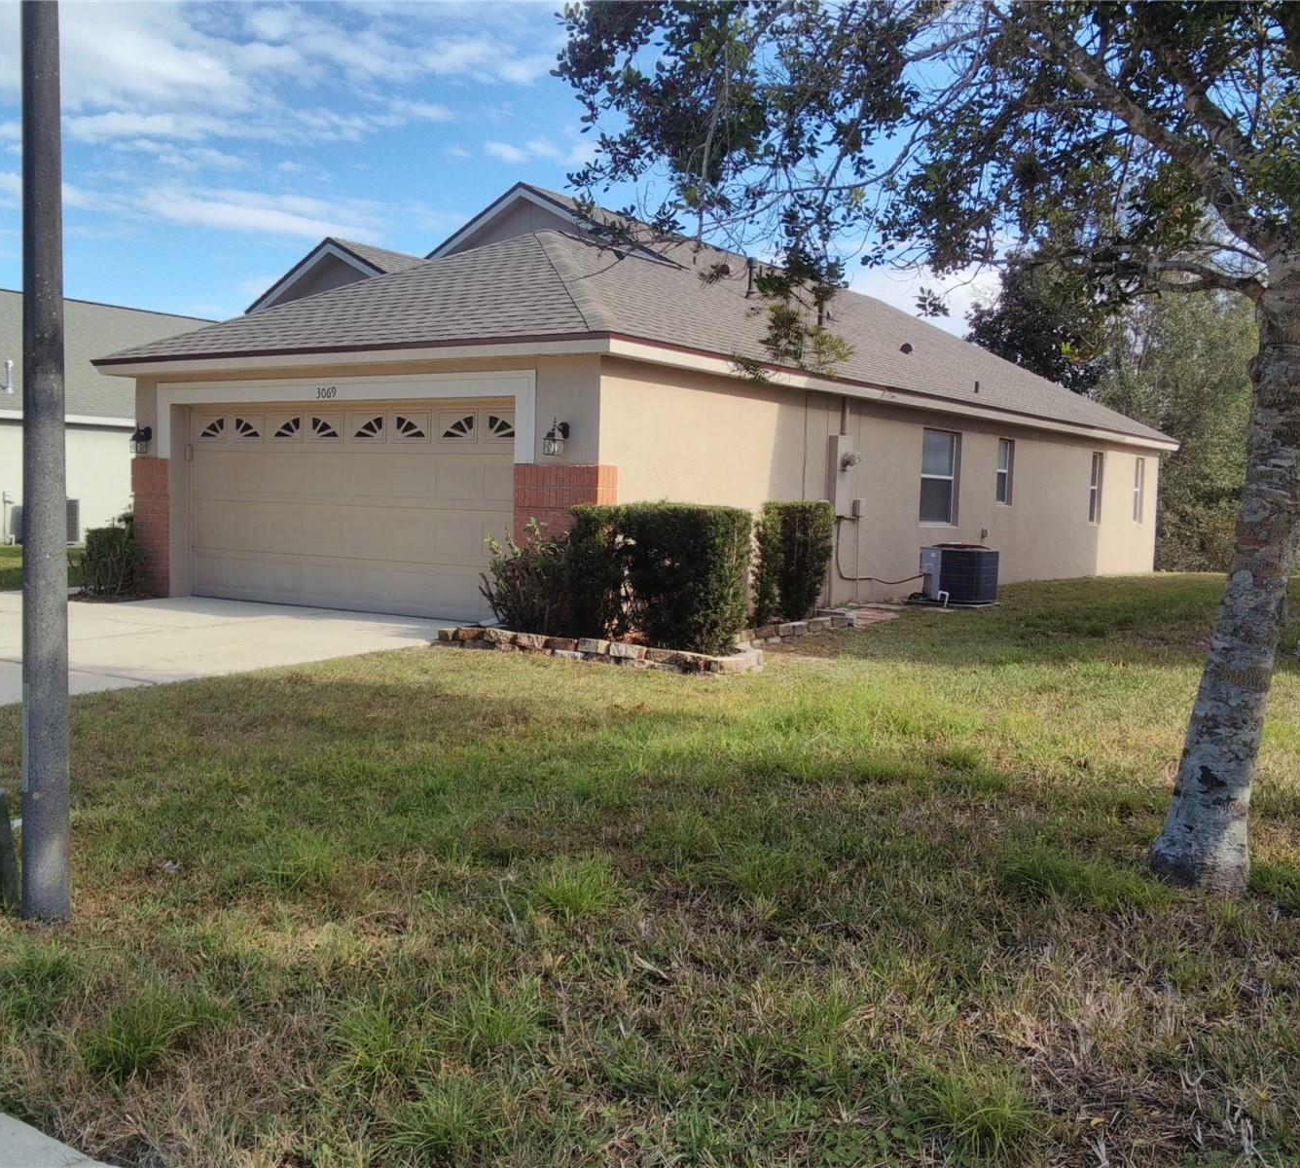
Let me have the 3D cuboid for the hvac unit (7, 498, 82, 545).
[{"bbox_3d":[-11.255,-1.153,23.400,0.930,0.850,0.930,4,5,34],"label":"hvac unit"}]

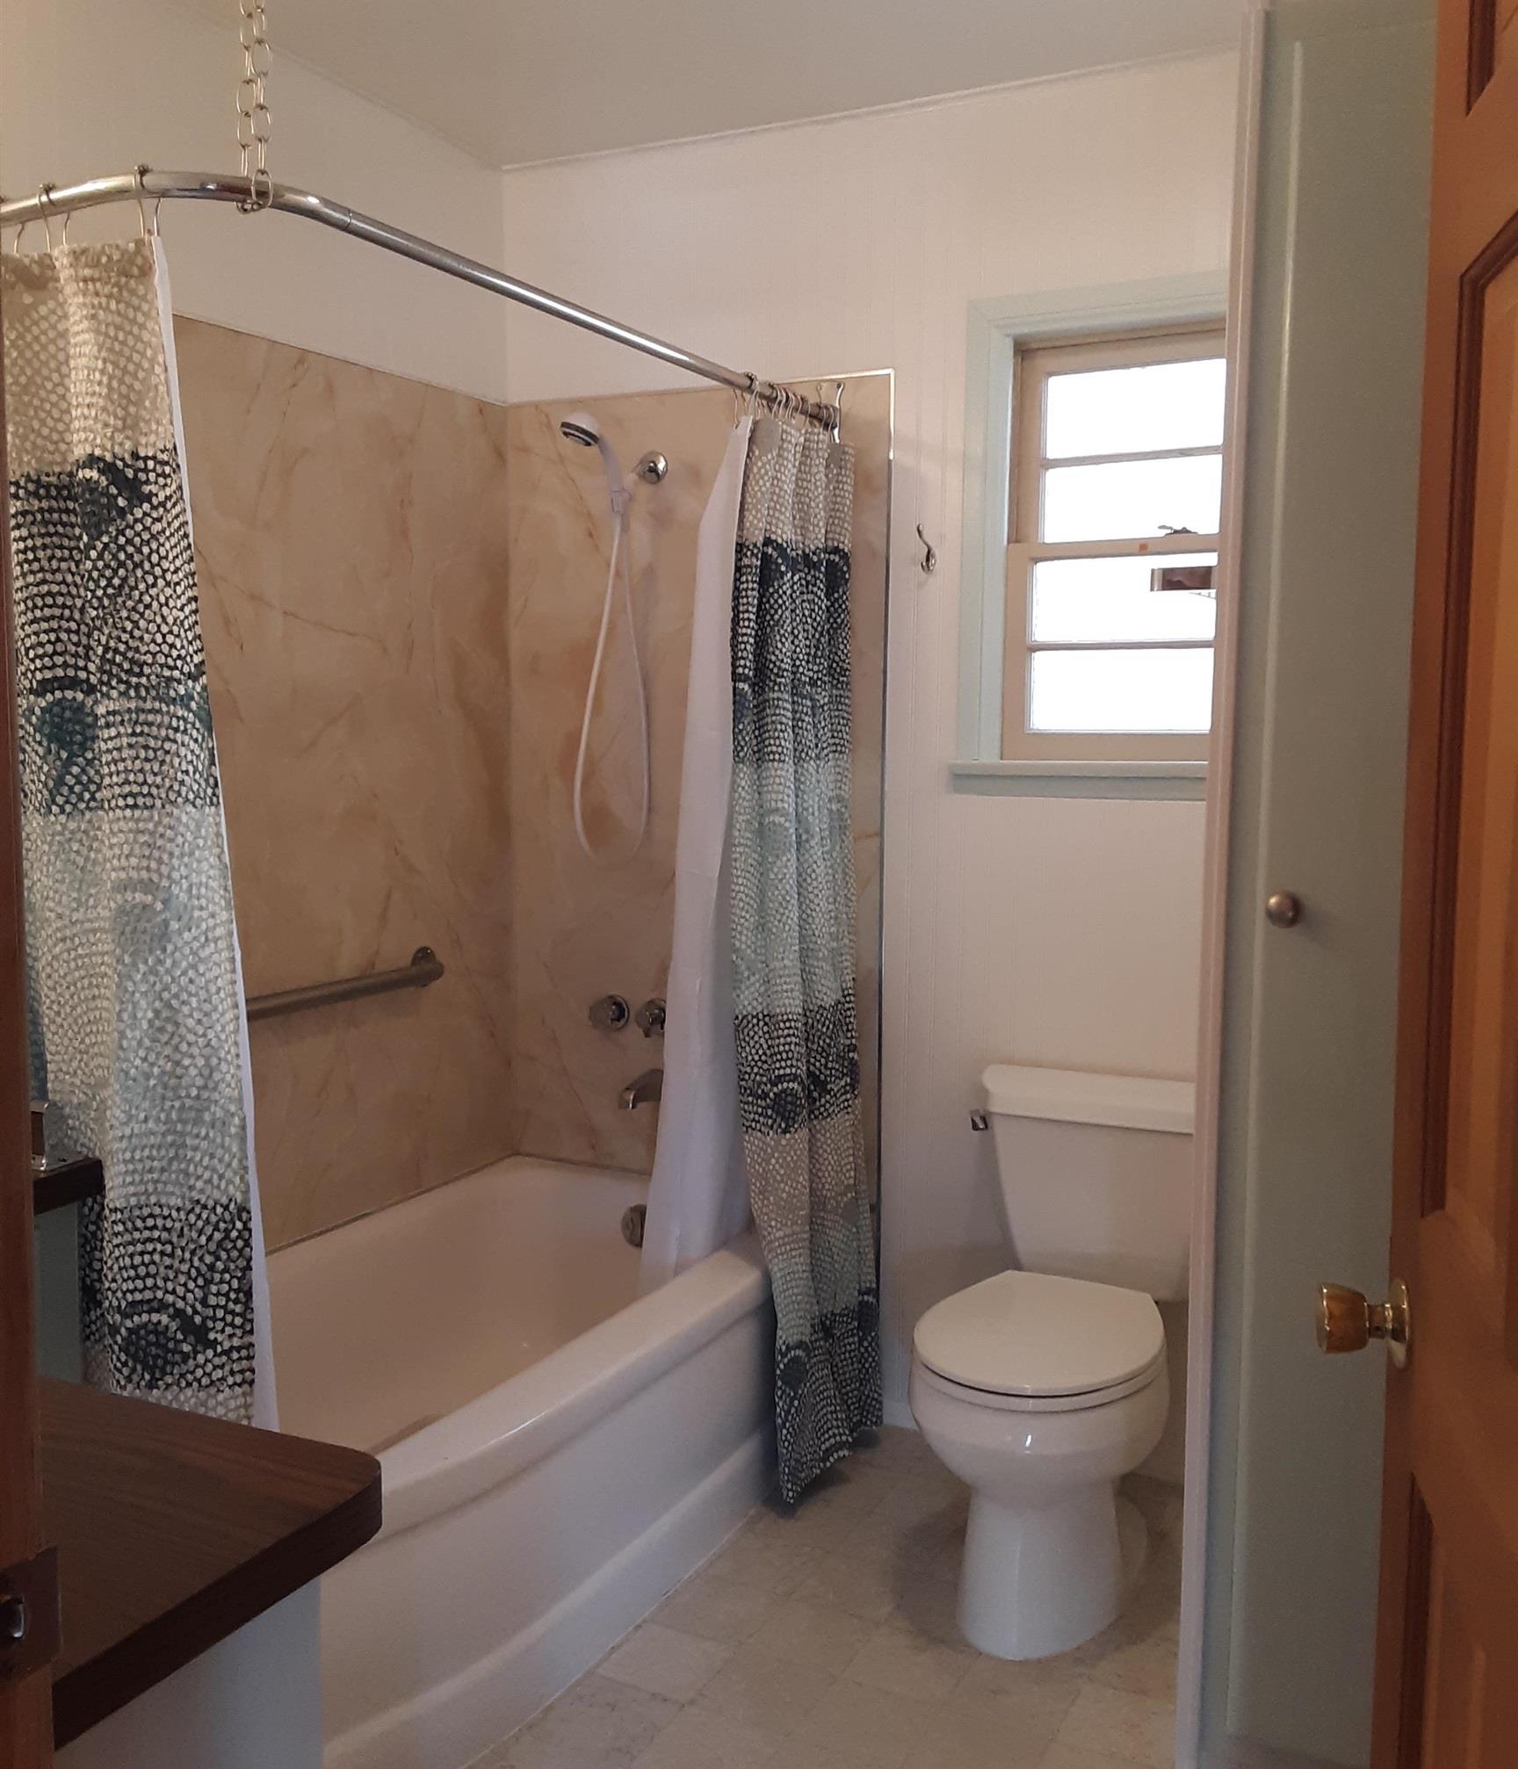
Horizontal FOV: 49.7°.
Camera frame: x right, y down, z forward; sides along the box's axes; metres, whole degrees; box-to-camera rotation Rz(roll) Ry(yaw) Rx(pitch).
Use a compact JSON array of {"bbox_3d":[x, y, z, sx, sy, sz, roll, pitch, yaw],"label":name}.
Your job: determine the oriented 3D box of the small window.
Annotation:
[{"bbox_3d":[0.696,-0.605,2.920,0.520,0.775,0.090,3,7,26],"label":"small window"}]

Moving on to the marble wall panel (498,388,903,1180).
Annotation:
[{"bbox_3d":[-0.141,-0.173,3.209,0.834,1.558,0.020,3,7,26],"label":"marble wall panel"}]

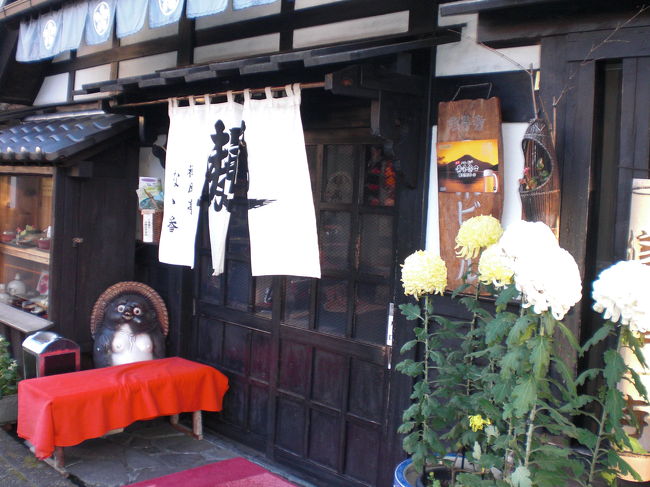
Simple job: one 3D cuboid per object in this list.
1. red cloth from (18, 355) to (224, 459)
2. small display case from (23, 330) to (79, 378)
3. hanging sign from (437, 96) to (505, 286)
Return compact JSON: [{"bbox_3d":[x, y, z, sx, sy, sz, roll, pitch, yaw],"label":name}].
[{"bbox_3d":[-1.117,0.955,3.991,0.441,0.426,1.029,6,5,41],"label":"red cloth"},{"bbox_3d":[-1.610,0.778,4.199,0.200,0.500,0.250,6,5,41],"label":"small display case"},{"bbox_3d":[0.614,-0.193,3.051,0.300,0.825,0.040,4,8,42],"label":"hanging sign"}]

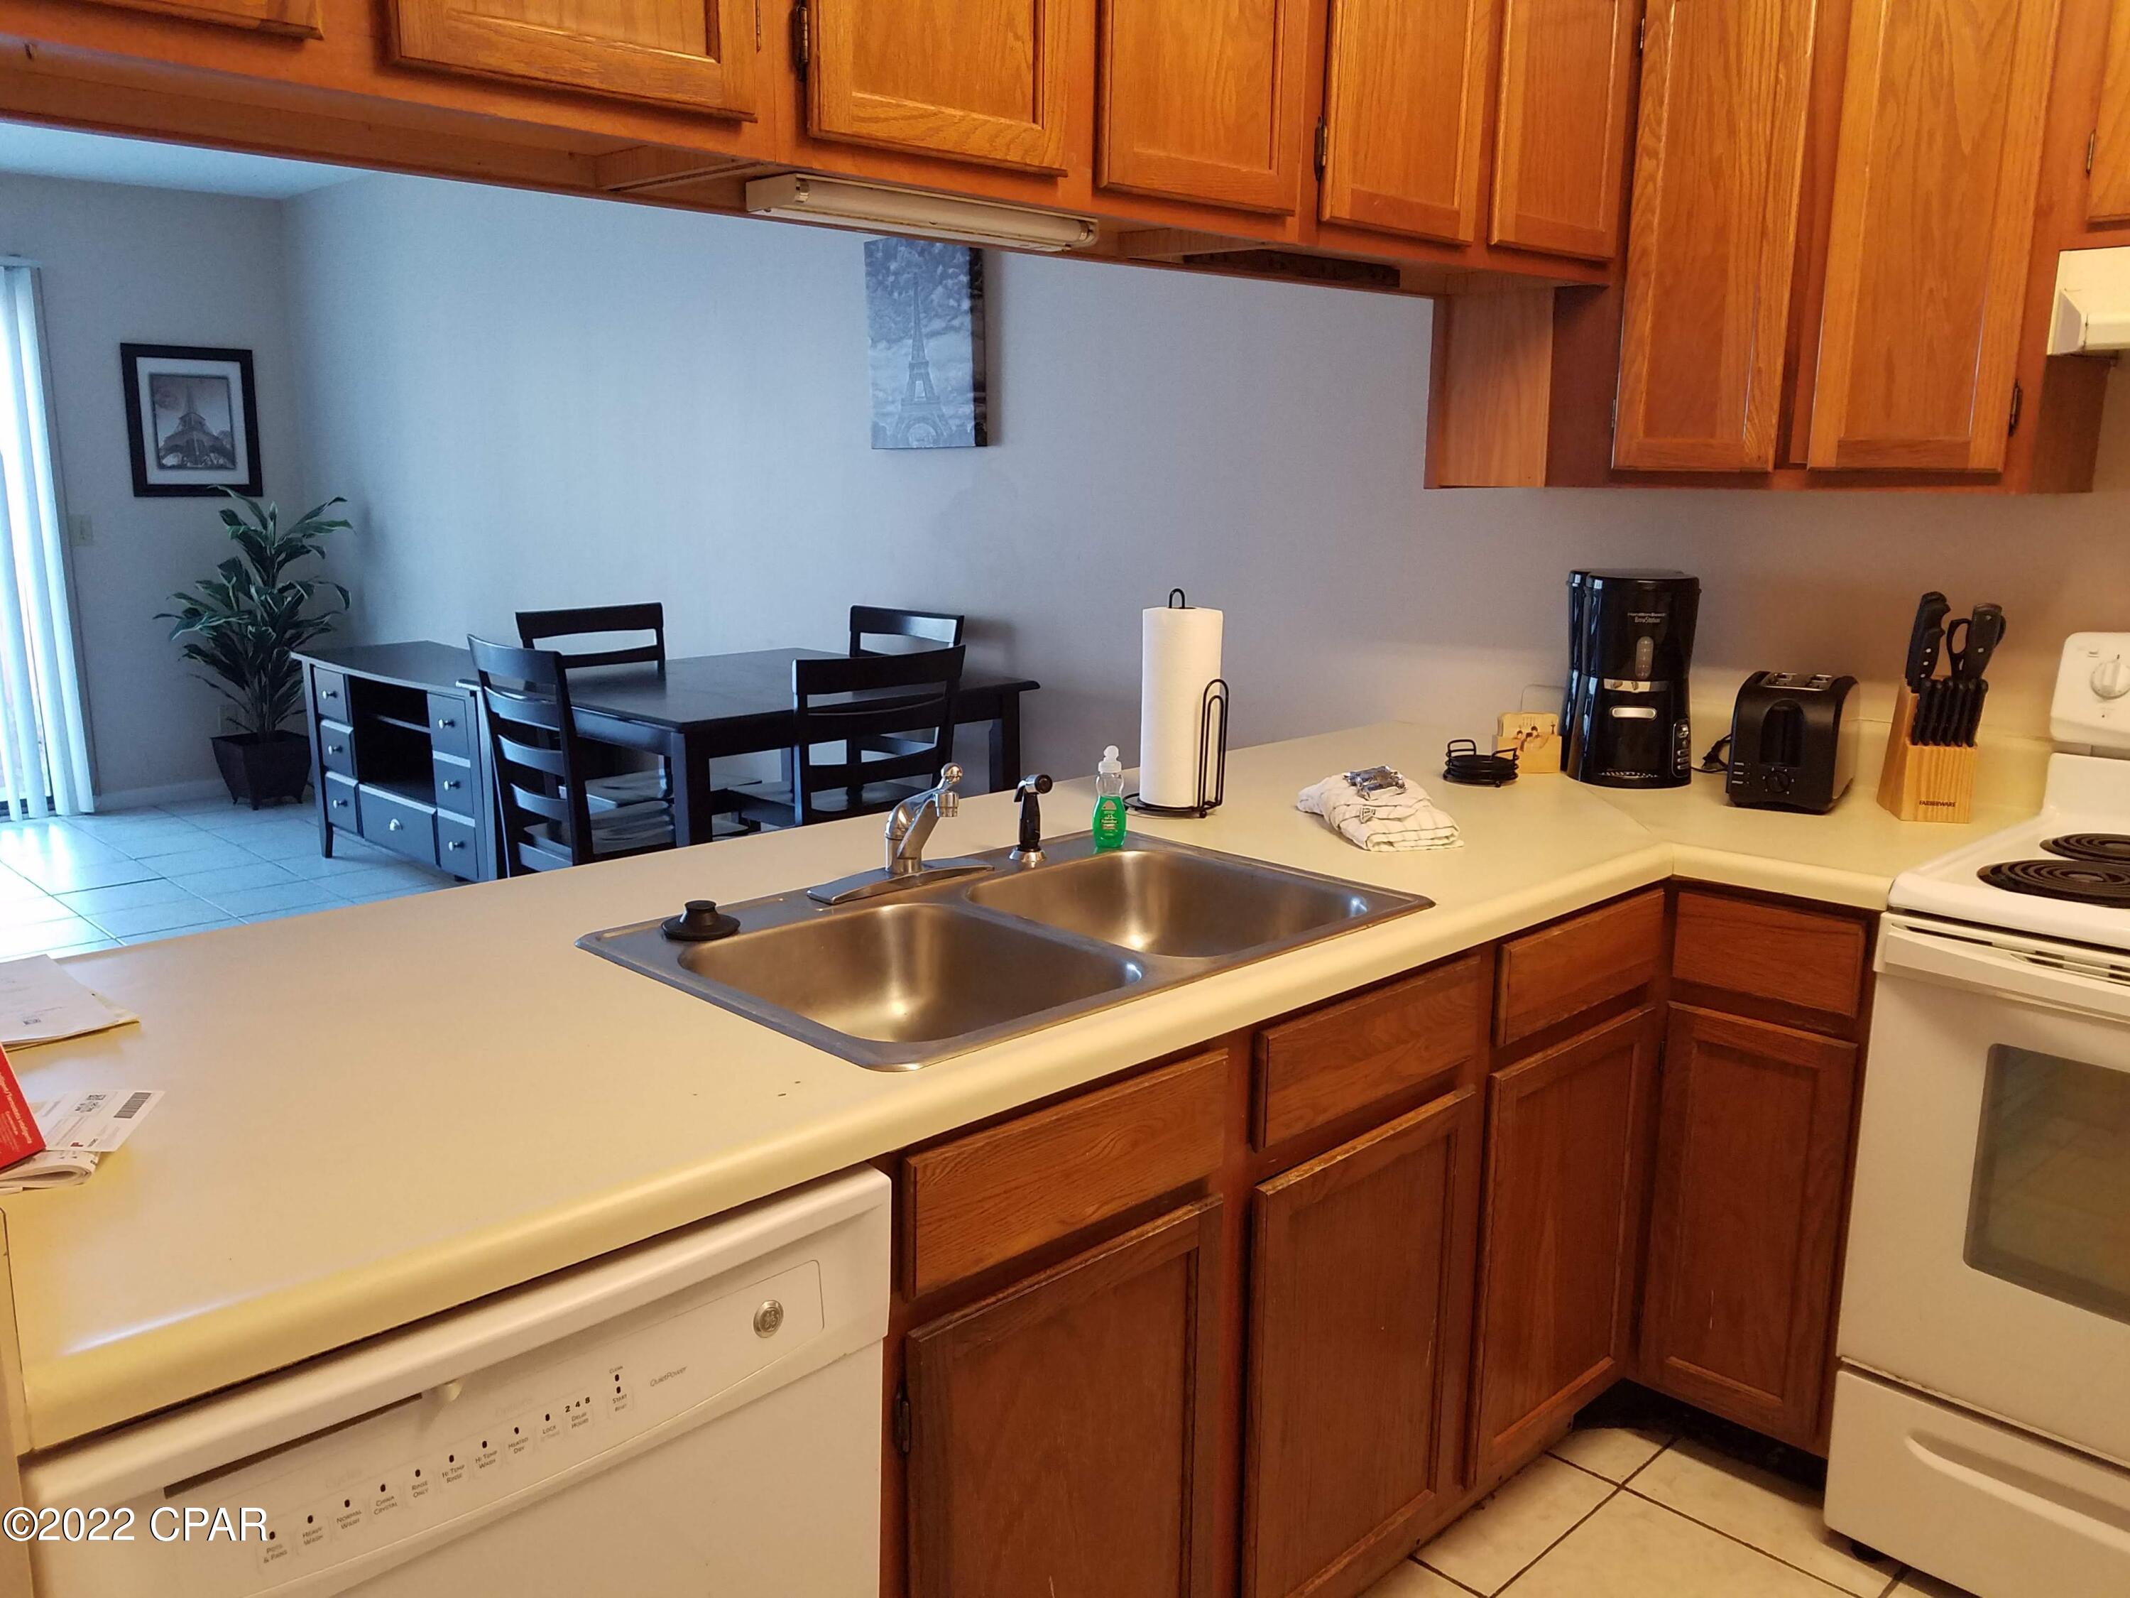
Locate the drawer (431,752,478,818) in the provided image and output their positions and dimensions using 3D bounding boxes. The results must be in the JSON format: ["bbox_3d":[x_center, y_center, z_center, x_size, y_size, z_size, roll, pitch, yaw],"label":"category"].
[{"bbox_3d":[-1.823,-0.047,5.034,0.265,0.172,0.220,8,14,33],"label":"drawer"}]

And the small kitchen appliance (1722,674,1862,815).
[{"bbox_3d":[1.150,-0.092,2.515,0.158,0.182,0.280,7,13,31],"label":"small kitchen appliance"}]

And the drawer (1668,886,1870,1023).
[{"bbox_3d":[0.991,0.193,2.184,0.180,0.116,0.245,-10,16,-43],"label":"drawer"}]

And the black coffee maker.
[{"bbox_3d":[0.937,-0.207,2.694,0.188,0.335,0.250,2,11,8],"label":"black coffee maker"}]

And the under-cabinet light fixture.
[{"bbox_3d":[-0.152,-0.670,1.850,0.440,0.033,0.084,-10,16,-43],"label":"under-cabinet light fixture"}]

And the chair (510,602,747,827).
[{"bbox_3d":[-1.109,0.031,4.281,0.500,1.045,0.445,11,16,43],"label":"chair"}]

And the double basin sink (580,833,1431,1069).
[{"bbox_3d":[-0.045,0.220,1.822,0.838,0.180,0.557,-10,16,-43],"label":"double basin sink"}]

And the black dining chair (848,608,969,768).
[{"bbox_3d":[-0.601,0.045,4.223,0.500,1.045,0.465,-10,16,-43],"label":"black dining chair"}]

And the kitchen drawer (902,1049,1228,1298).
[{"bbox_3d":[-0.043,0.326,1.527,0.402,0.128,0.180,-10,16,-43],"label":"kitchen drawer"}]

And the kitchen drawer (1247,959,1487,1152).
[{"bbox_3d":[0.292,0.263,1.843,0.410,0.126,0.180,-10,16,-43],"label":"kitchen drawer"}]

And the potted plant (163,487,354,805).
[{"bbox_3d":[-3.382,-0.625,6.722,0.770,1.340,0.770,-10,16,-43],"label":"potted plant"}]

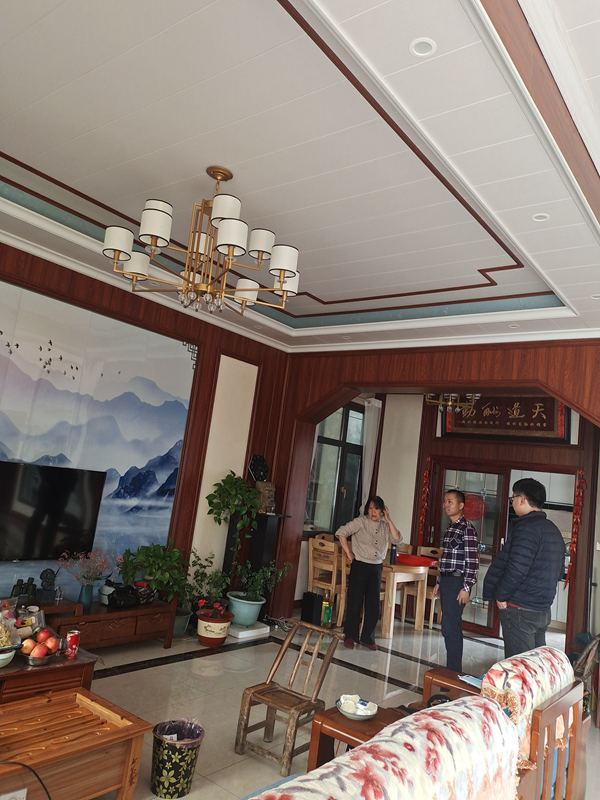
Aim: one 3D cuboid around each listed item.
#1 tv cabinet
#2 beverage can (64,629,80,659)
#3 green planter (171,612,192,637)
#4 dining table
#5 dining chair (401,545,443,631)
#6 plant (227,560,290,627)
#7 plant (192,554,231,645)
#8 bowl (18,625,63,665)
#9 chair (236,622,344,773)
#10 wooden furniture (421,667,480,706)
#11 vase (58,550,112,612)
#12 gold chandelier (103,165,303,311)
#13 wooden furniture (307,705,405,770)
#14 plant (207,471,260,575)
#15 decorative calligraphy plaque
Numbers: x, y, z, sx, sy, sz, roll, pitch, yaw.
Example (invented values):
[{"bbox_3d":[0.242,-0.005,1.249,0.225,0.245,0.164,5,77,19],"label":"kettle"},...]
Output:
[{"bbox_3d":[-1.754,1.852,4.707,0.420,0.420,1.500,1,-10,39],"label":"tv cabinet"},{"bbox_3d":[-1.195,1.291,3.056,0.066,0.120,0.066,7,-8,1],"label":"beverage can"},{"bbox_3d":[-1.181,2.115,5.582,0.290,0.280,0.290,1,-10,39],"label":"green planter"},{"bbox_3d":[0.764,2.288,7.028,1.300,0.755,0.820,1,-10,39],"label":"dining table"},{"bbox_3d":[1.605,2.355,7.333,0.420,0.920,0.450,1,-10,39],"label":"dining chair"},{"bbox_3d":[-0.438,2.025,6.014,0.640,0.650,0.550,7,-8,-2],"label":"plant"},{"bbox_3d":[-0.803,1.819,5.328,0.380,0.820,0.380,1,-10,39],"label":"plant"},{"bbox_3d":[-1.261,1.200,2.831,0.190,0.165,0.190,7,-8,1],"label":"bowl"},{"bbox_3d":[-0.066,1.756,3.467,0.420,0.700,0.460,1,-10,39],"label":"chair"},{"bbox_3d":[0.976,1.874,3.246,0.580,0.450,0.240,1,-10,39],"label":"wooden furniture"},{"bbox_3d":[-1.659,1.410,4.489,0.380,0.460,0.380,1,-10,39],"label":"vase"},{"bbox_3d":[-0.554,-0.969,3.486,1.130,0.860,1.130,1,-10,39],"label":"gold chandelier"},{"bbox_3d":[0.361,1.703,2.463,0.550,0.570,0.400,1,-10,39],"label":"wooden furniture"},{"bbox_3d":[-0.702,1.283,6.100,0.500,1.000,0.460,8,-8,-5],"label":"plant"},{"bbox_3d":[2.530,0.183,7.203,1.480,0.520,0.060,1,-10,39],"label":"decorative calligraphy plaque"}]

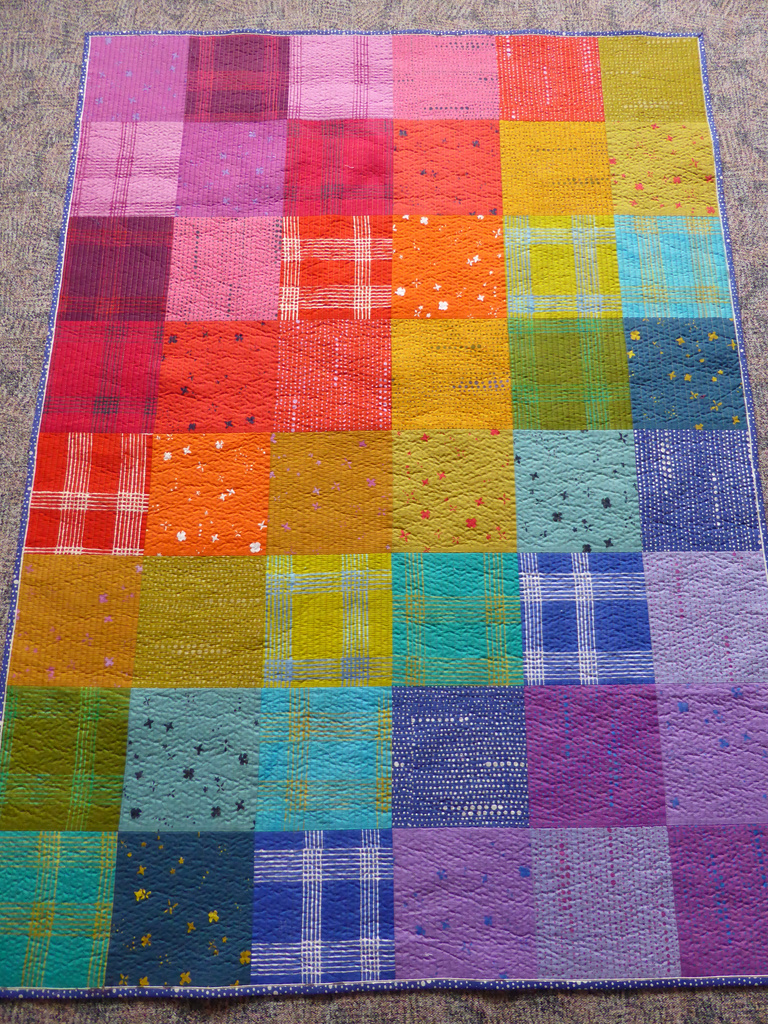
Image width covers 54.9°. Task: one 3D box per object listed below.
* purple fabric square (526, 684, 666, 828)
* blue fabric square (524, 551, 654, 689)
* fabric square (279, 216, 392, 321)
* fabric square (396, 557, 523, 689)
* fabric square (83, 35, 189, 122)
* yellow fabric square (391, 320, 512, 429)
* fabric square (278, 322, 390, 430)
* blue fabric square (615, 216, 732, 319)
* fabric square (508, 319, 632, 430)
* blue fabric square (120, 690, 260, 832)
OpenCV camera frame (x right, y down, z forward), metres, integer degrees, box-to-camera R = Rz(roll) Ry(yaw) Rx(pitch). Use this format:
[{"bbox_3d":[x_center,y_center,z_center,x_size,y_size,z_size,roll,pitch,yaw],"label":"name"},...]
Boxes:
[{"bbox_3d":[0.369,0.426,1.301,0.234,0.012,0.238,0,75,0],"label":"purple fabric square"},{"bbox_3d":[0.348,0.182,1.279,0.222,0.012,0.227,0,76,0],"label":"blue fabric square"},{"bbox_3d":[-0.087,-0.449,1.361,0.205,0.010,0.215,0,75,1],"label":"fabric square"},{"bbox_3d":[0.119,0.172,1.198,0.211,0.010,0.214,0,75,1],"label":"fabric square"},{"bbox_3d":[-0.558,-0.976,1.674,0.229,0.012,0.235,0,75,0],"label":"fabric square"},{"bbox_3d":[0.135,-0.276,1.486,0.237,0.012,0.242,0,75,0],"label":"yellow fabric square"},{"bbox_3d":[-0.101,-0.273,1.487,0.233,0.012,0.244,0,75,0],"label":"fabric square"},{"bbox_3d":[0.527,-0.447,1.353,0.196,0.010,0.210,0,75,1],"label":"blue fabric square"},{"bbox_3d":[0.369,-0.274,1.475,0.233,0.010,0.240,0,76,1],"label":"fabric square"},{"bbox_3d":[-0.338,0.433,1.303,0.233,0.010,0.241,0,76,1],"label":"blue fabric square"}]

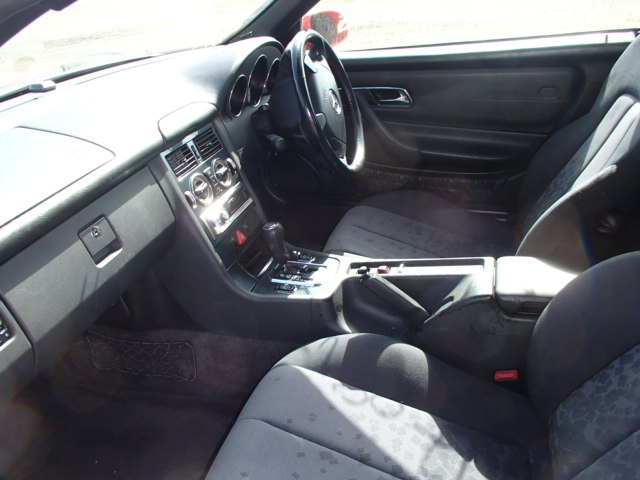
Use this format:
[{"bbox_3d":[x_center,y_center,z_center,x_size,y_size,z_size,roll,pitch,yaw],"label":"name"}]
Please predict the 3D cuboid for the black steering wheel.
[{"bbox_3d":[-0.001,-0.352,1.385,0.125,0.385,0.385,-14,22,25],"label":"black steering wheel"}]

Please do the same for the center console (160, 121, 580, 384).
[{"bbox_3d":[0.128,0.017,1.123,0.930,0.465,0.250,5,29,17],"label":"center console"}]

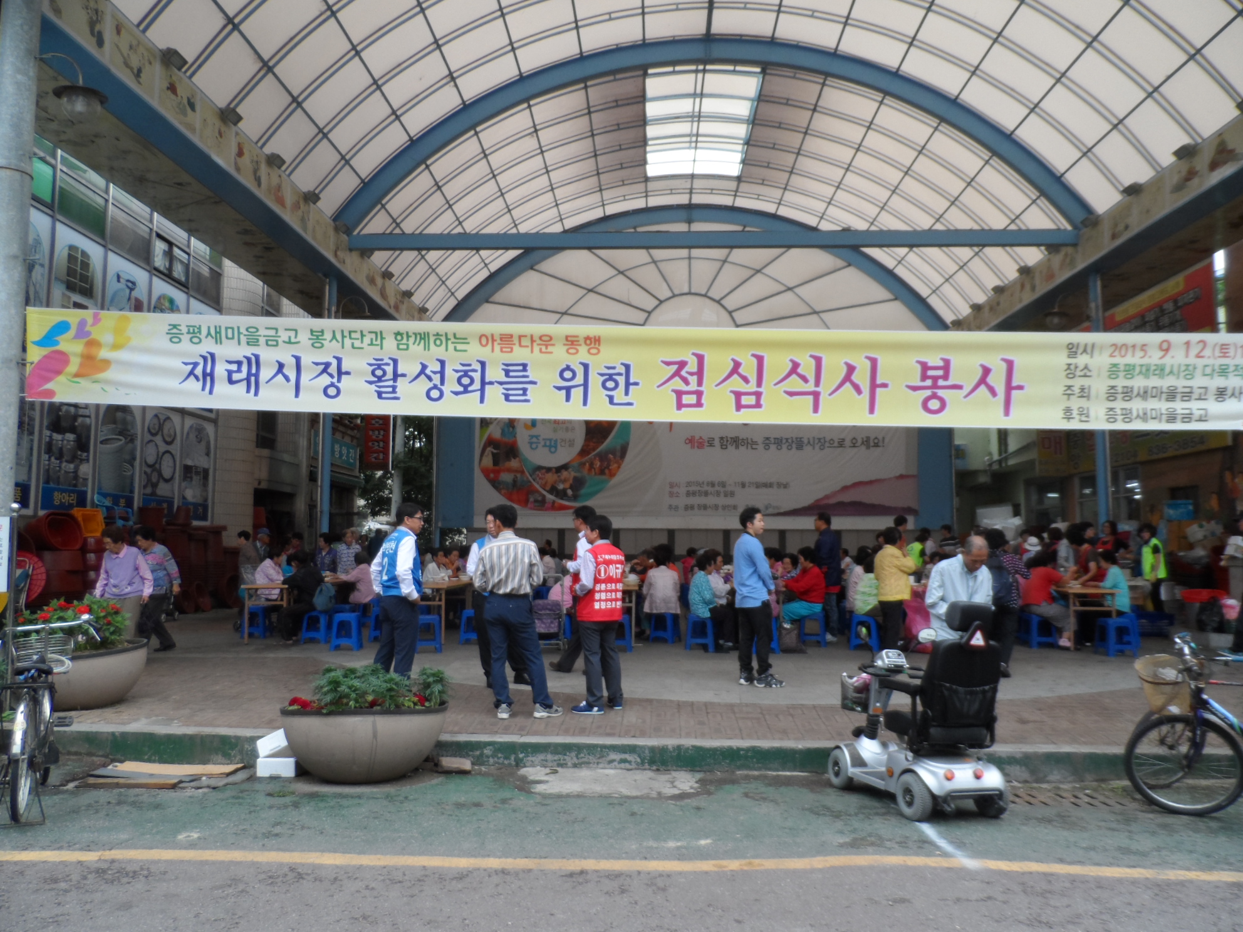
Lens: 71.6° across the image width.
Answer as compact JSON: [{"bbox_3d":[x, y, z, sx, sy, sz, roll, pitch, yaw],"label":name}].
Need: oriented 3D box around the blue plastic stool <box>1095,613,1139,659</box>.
[{"bbox_3d":[6.050,2.078,10.475,0.370,0.455,0.370,0,-5,0],"label":"blue plastic stool"}]

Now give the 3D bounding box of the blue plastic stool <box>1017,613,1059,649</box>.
[{"bbox_3d":[5.264,2.049,10.868,0.350,0.455,0.350,0,-5,2],"label":"blue plastic stool"}]

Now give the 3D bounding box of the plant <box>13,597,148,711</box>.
[{"bbox_3d":[-4.479,1.567,7.320,0.550,0.920,1.120,0,-5,-3],"label":"plant"}]

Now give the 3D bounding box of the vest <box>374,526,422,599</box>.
[{"bbox_3d":[-1.785,0.779,6.950,0.300,0.570,0.450,3,-5,-31],"label":"vest"}]

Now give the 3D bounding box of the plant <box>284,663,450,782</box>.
[{"bbox_3d":[-1.679,1.699,5.734,1.070,0.760,0.520,1,-5,-6],"label":"plant"}]

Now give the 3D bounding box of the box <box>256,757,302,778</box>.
[{"bbox_3d":[-2.352,2.067,5.995,0.270,0.130,0.220,0,-5,0],"label":"box"}]

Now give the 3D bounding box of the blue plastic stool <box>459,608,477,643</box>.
[{"bbox_3d":[-1.894,2.046,11.118,0.350,0.455,0.350,1,-5,-6],"label":"blue plastic stool"}]

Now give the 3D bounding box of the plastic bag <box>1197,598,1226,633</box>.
[{"bbox_3d":[8.077,2.041,11.800,0.390,0.470,0.360,0,-5,0],"label":"plastic bag"}]

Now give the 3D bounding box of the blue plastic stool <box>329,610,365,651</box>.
[{"bbox_3d":[-3.514,2.103,10.982,0.370,0.455,0.370,1,-5,-9],"label":"blue plastic stool"}]

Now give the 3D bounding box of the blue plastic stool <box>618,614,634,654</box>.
[{"bbox_3d":[-0.051,1.974,10.298,0.350,0.455,0.350,0,-5,3],"label":"blue plastic stool"}]

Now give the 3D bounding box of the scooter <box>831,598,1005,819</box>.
[{"bbox_3d":[1.847,1.480,5.494,0.600,1.250,1.150,1,-5,-13],"label":"scooter"}]

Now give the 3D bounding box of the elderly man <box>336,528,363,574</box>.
[{"bbox_3d":[-4.111,1.707,12.940,0.450,1.530,0.300,-1,-5,18],"label":"elderly man"}]

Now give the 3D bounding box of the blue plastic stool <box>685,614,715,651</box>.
[{"bbox_3d":[1.013,2.124,11.109,0.370,0.455,0.370,0,-5,3],"label":"blue plastic stool"}]

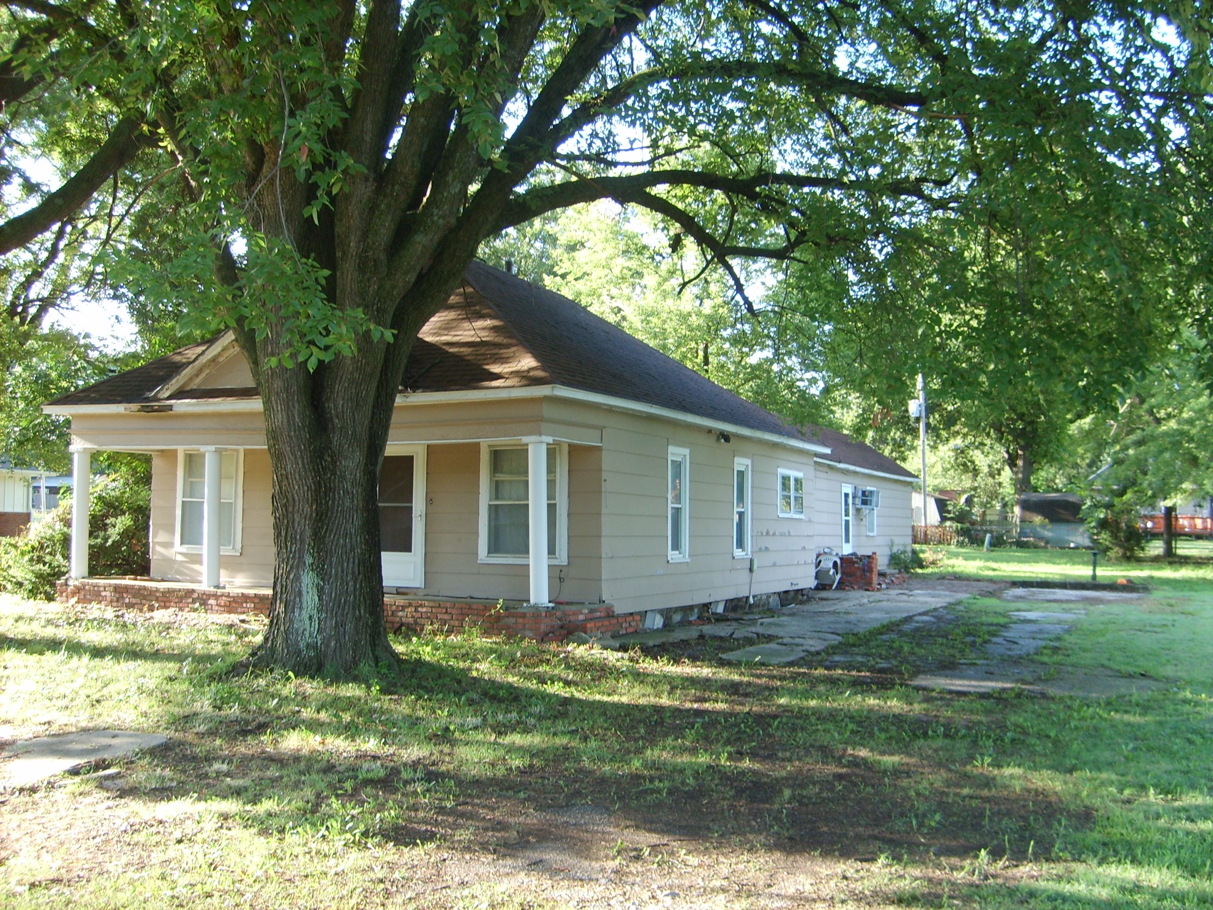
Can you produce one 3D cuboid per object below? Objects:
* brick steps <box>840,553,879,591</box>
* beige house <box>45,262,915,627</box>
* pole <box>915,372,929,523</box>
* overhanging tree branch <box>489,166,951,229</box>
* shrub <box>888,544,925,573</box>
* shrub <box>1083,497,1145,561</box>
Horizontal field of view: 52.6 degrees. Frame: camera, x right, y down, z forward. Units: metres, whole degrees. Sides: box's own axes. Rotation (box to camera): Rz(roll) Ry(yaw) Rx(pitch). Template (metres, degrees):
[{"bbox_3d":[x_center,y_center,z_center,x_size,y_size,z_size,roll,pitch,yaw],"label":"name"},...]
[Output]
[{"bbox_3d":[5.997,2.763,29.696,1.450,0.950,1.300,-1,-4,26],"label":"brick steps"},{"bbox_3d":[1.272,0.040,28.259,8.750,6.000,26.400,-1,-4,26],"label":"beige house"},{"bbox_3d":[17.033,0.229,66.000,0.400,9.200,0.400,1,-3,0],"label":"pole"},{"bbox_3d":[1.241,-2.675,12.800,4.800,0.800,1.300,1,-3,0],"label":"overhanging tree branch"},{"bbox_3d":[9.122,3.141,37.300,1.100,0.900,1.000,1,-3,0],"label":"shrub"},{"bbox_3d":[20.688,2.994,50.000,2.400,2.550,2.300,1,-3,0],"label":"shrub"}]

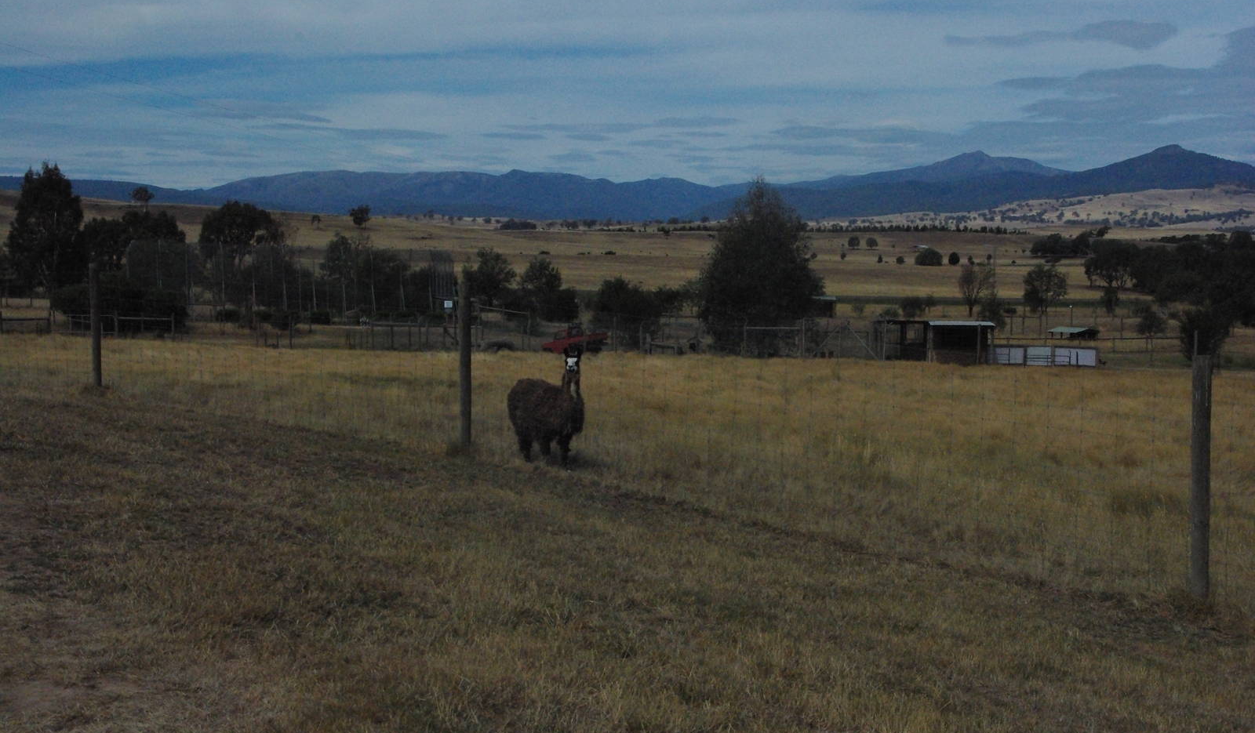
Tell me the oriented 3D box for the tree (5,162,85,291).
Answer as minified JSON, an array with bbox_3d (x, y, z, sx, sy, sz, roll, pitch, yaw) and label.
[{"bbox_3d":[-53.029,-12.717,143.000,7.087,11.691,7.087,-2,6,-20],"label":"tree"}]

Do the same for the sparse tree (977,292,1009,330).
[{"bbox_3d":[35.348,-5.359,152.000,2.976,3.699,2.976,1,6,13],"label":"sparse tree"}]

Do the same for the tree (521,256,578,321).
[{"bbox_3d":[-6.303,-6.301,127.000,4.507,5.310,4.507,0,6,-3],"label":"tree"}]

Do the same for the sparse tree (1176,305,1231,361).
[{"bbox_3d":[38.544,-2.261,105.000,3.662,3.735,3.662,2,6,20],"label":"sparse tree"}]

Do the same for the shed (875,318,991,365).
[{"bbox_3d":[16.751,-1.315,86.000,6.500,2.500,3.300,1,6,14],"label":"shed"}]

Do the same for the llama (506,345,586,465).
[{"bbox_3d":[-0.907,0.442,17.500,0.550,1.310,1.100,-5,8,-42],"label":"llama"}]

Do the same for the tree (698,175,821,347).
[{"bbox_3d":[7.725,-5.971,92.000,7.317,10.105,7.317,0,6,5],"label":"tree"}]

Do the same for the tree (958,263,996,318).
[{"bbox_3d":[40.061,-8.706,180.000,4.405,6.178,4.405,1,6,12],"label":"tree"}]

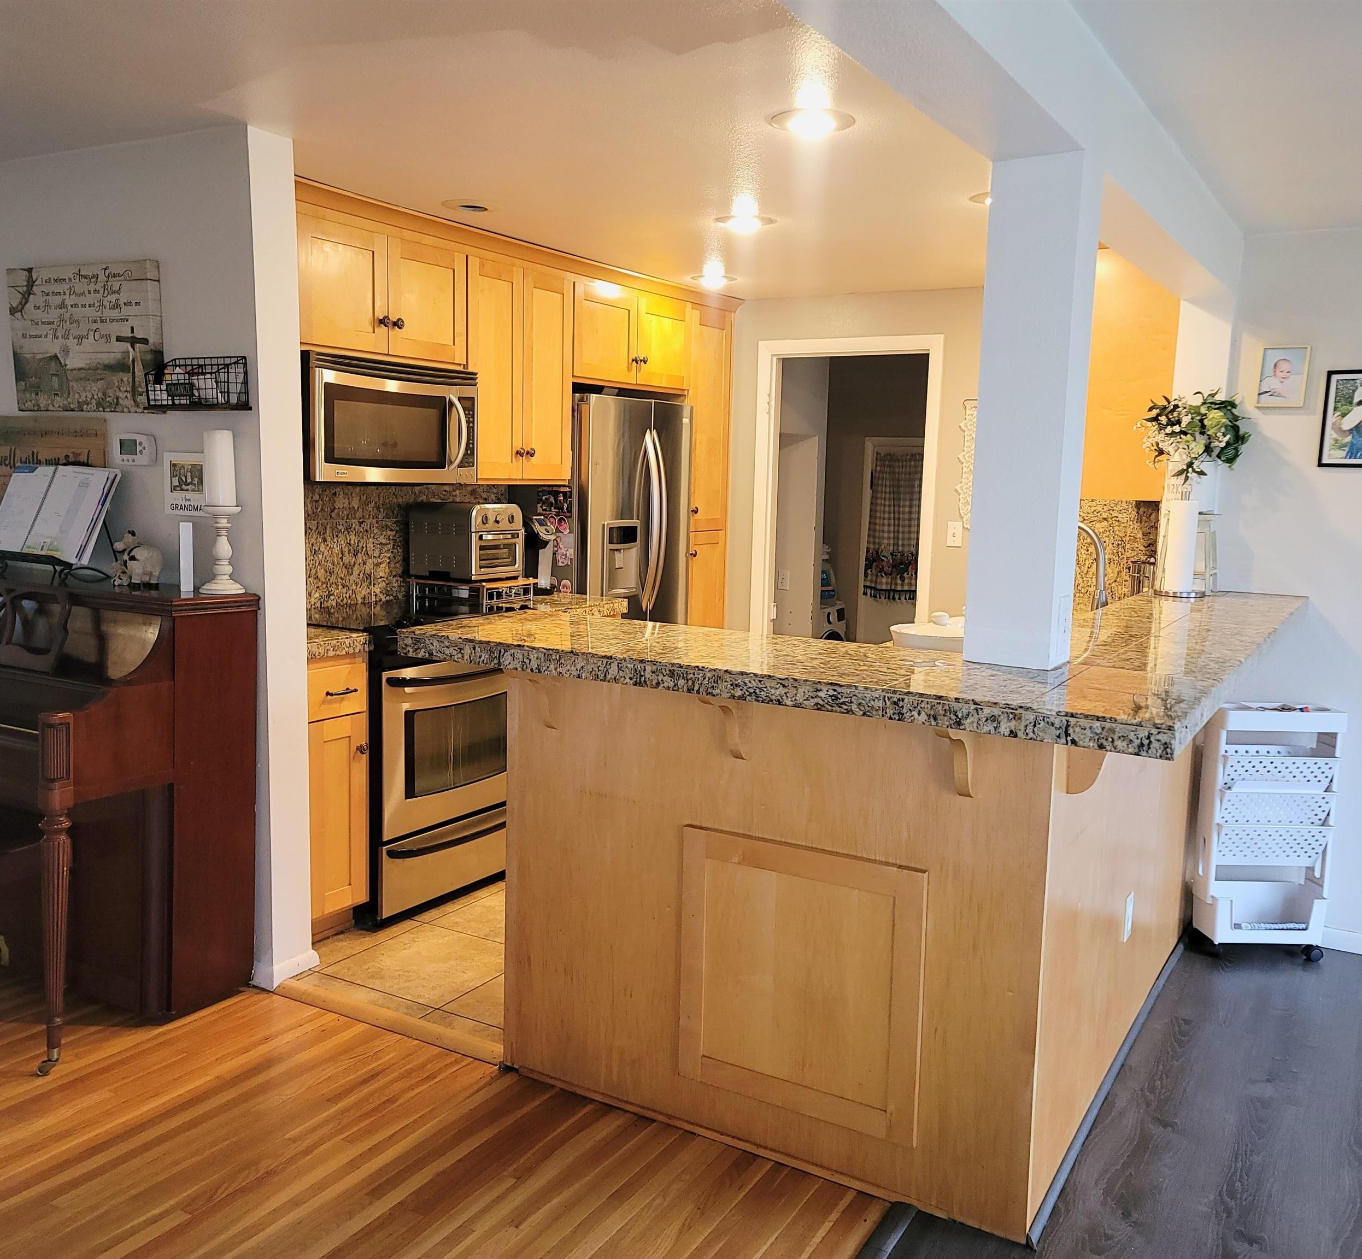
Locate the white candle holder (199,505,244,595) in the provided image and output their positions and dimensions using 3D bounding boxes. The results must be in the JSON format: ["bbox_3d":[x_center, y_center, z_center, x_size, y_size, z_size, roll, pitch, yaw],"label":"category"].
[{"bbox_3d":[-1.204,-0.212,3.175,0.113,0.226,0.113,5,8,28],"label":"white candle holder"}]

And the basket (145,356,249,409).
[{"bbox_3d":[-1.276,-0.650,3.184,0.275,0.135,0.110,5,8,28],"label":"basket"}]

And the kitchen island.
[{"bbox_3d":[0.640,0.495,3.142,1.508,1.096,2.435,6,8,30],"label":"kitchen island"}]

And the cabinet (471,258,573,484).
[{"bbox_3d":[-0.740,-0.974,4.659,0.333,0.795,0.625,6,8,30],"label":"cabinet"}]

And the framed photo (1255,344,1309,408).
[{"bbox_3d":[1.838,-0.770,3.700,0.136,0.182,0.018,6,8,30],"label":"framed photo"}]

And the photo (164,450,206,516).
[{"bbox_3d":[-1.309,-0.384,3.231,0.181,0.168,0.020,6,9,29],"label":"photo"}]

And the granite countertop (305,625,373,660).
[{"bbox_3d":[-1.267,0.030,3.660,0.604,0.059,0.330,6,8,30],"label":"granite countertop"}]

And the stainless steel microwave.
[{"bbox_3d":[-1.079,-0.694,4.086,0.375,0.388,0.761,6,8,30],"label":"stainless steel microwave"}]

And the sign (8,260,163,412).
[{"bbox_3d":[-1.692,-0.823,3.441,0.621,0.406,0.032,5,8,28],"label":"sign"}]

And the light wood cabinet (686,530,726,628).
[{"bbox_3d":[-0.088,0.040,6.069,0.460,1.075,0.427,6,8,30],"label":"light wood cabinet"}]

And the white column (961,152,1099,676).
[{"bbox_3d":[0.617,-0.372,2.147,0.152,0.871,0.122,6,8,30],"label":"white column"}]

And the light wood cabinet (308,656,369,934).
[{"bbox_3d":[-1.267,0.494,3.746,0.600,0.880,0.240,6,8,30],"label":"light wood cabinet"}]

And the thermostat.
[{"bbox_3d":[-1.523,-0.501,3.385,0.137,0.086,0.030,5,8,28],"label":"thermostat"}]

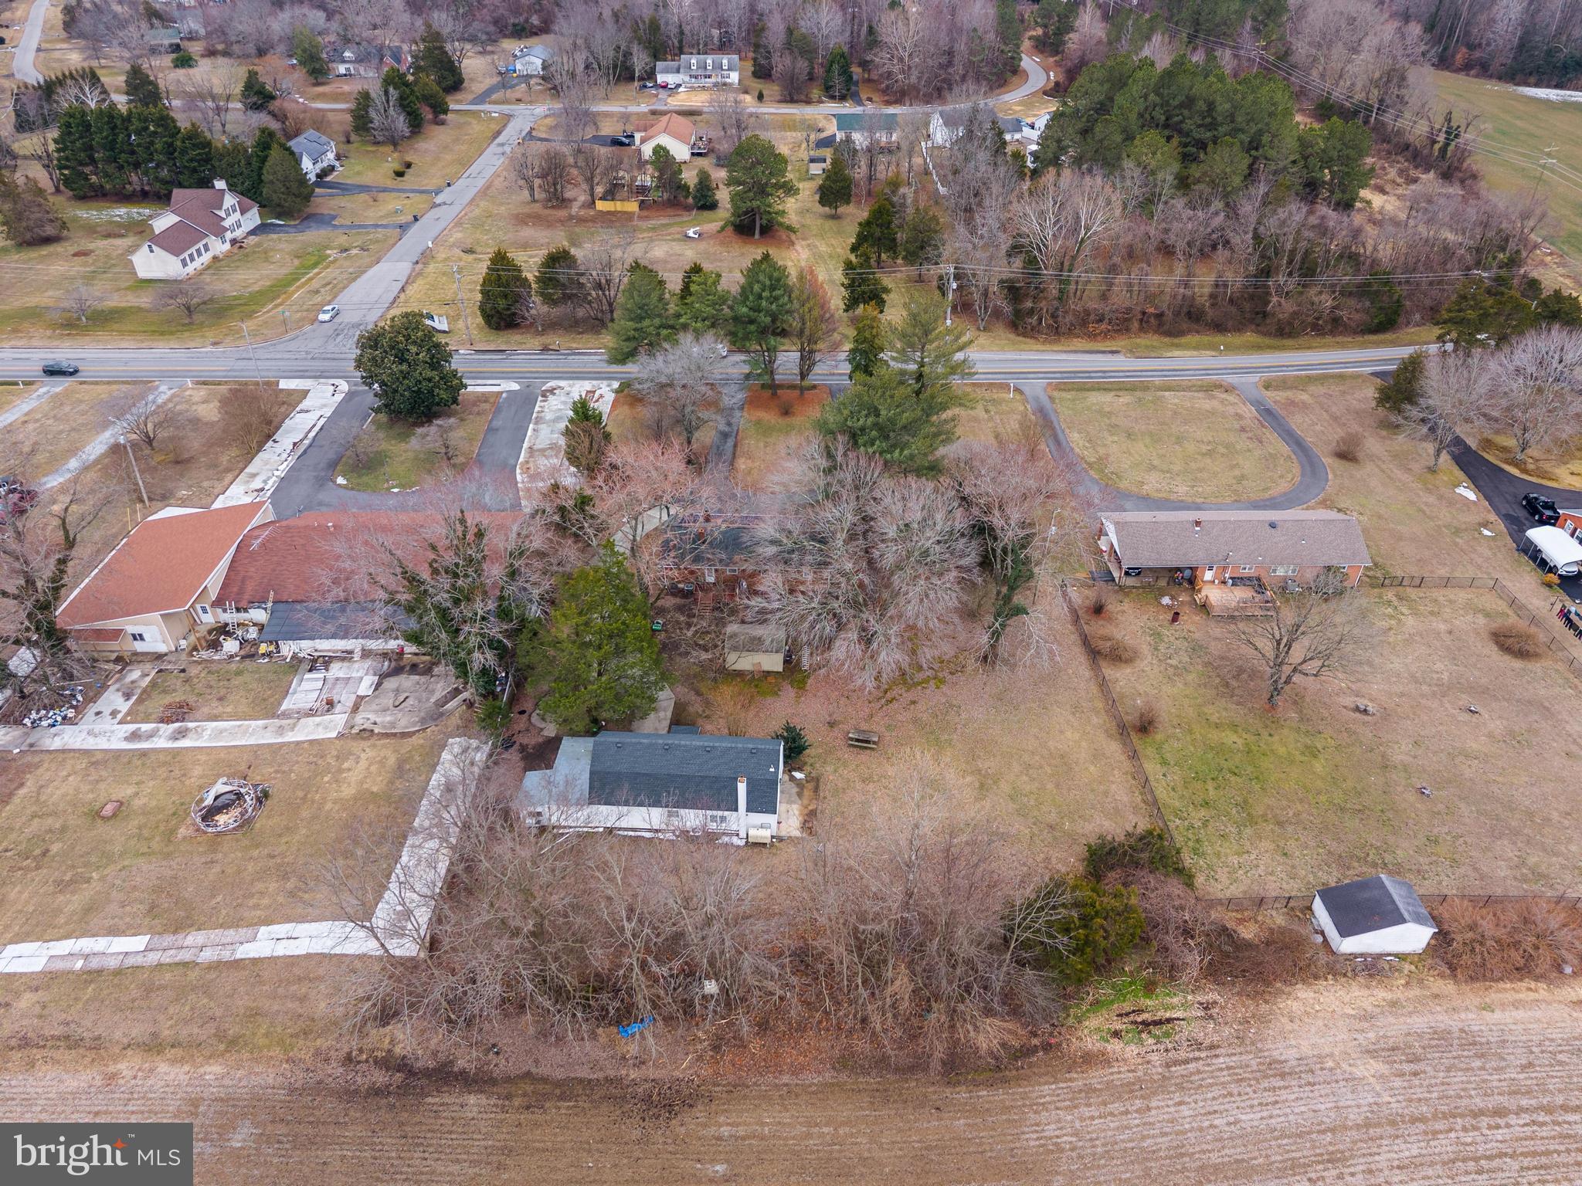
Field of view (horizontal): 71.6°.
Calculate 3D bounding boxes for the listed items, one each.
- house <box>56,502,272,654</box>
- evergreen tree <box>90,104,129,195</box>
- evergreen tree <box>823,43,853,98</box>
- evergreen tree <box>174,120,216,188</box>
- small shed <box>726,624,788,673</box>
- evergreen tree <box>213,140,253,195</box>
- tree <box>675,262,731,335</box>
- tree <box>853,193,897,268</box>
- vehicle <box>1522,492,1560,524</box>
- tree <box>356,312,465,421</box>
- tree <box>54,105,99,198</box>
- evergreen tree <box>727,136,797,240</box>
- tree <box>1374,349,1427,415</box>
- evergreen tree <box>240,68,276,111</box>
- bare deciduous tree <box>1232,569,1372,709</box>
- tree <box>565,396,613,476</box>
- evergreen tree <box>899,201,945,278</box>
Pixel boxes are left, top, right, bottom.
[{"bbox_3d":[-62.000,-2.160,109.310,13.800,5.000,19.000,0,36,0],"label":"house"},{"bbox_3d":[-128.834,-83.340,207.467,7.600,15.800,7.600,0,33,0],"label":"evergreen tree"},{"bbox_3d":[13.109,-143.845,302.197,8.170,14.100,8.170,0,33,0],"label":"evergreen tree"},{"bbox_3d":[-115.093,-84.149,211.743,8.000,12.500,8.000,0,33,0],"label":"evergreen tree"},{"bbox_3d":[-2.950,4.232,92.094,4.800,2.700,4.000,0,35,0],"label":"small shed"},{"bbox_3d":[-100.110,-75.370,195.280,6.300,10.050,6.300,0,37,0],"label":"evergreen tree"},{"bbox_3d":[-10.000,-31.989,133.937,7.200,15.000,7.200,0,35,0],"label":"tree"},{"bbox_3d":[14.294,-59.298,180.099,7.305,11.871,7.305,0,33,0],"label":"tree"},{"bbox_3d":[77.679,-9.020,113.394,1.900,1.750,5.300,5,34,7],"label":"vehicle"},{"bbox_3d":[-42.173,-25.626,122.268,12.000,11.800,12.000,0,33,0],"label":"tree"},{"bbox_3d":[-140.700,-86.460,215.300,7.600,16.800,7.600,0,36,0],"label":"tree"},{"bbox_3d":[-4.870,-65.130,176.280,11.520,16.330,11.520,0,37,0],"label":"evergreen tree"},{"bbox_3d":[71.600,-24.908,129.461,5.000,8.400,5.000,0,35,0],"label":"tree"},{"bbox_3d":[-120.960,-113.780,247.630,7.460,9.080,7.460,0,37,0],"label":"evergreen tree"},{"bbox_3d":[39.750,4.360,86.430,10.400,12.300,10.000,0,37,0],"label":"bare deciduous tree"},{"bbox_3d":[-20.429,-15.700,109.885,4.830,8.640,4.830,0,33,0],"label":"tree"},{"bbox_3d":[19.439,-52.219,163.529,7.000,11.460,7.000,0,33,0],"label":"evergreen tree"}]

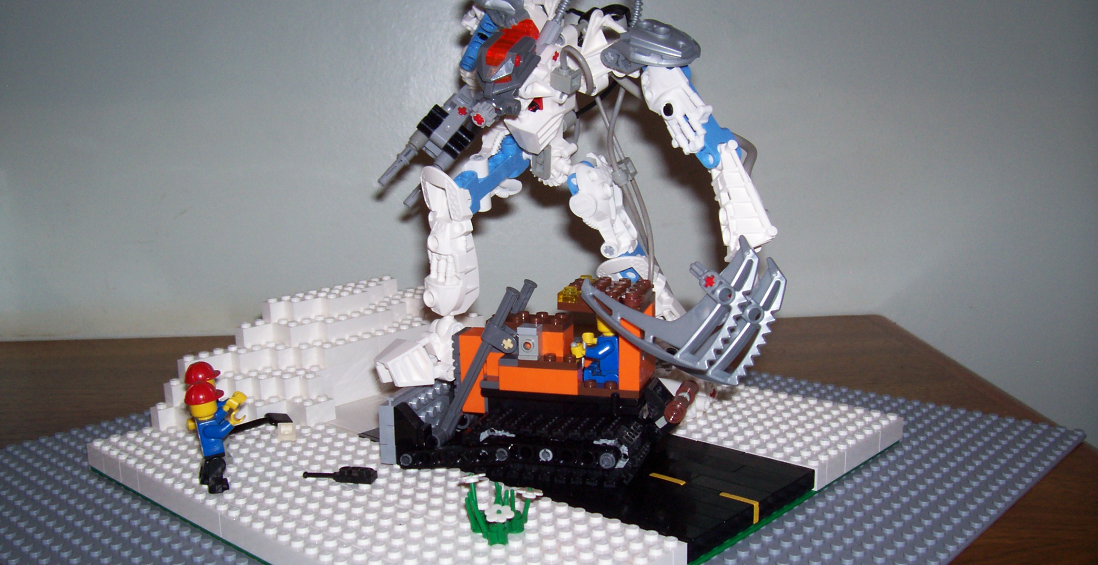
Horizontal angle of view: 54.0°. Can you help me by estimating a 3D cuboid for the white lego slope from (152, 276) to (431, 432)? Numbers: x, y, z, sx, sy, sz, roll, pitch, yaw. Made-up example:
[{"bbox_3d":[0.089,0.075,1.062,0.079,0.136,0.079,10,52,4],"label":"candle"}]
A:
[{"bbox_3d":[-0.097,0.030,0.538,0.057,0.050,0.187,9,15,42],"label":"white lego slope"}]

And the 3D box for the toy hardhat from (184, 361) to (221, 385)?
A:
[{"bbox_3d":[-0.141,0.036,0.442,0.012,0.009,0.016,9,15,42],"label":"toy hardhat"}]

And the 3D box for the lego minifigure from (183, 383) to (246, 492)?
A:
[{"bbox_3d":[-0.129,0.058,0.418,0.024,0.043,0.022,9,15,42],"label":"lego minifigure"}]

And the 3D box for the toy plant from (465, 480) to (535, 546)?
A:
[{"bbox_3d":[-0.017,0.078,0.377,0.022,0.019,0.022,9,15,42],"label":"toy plant"}]

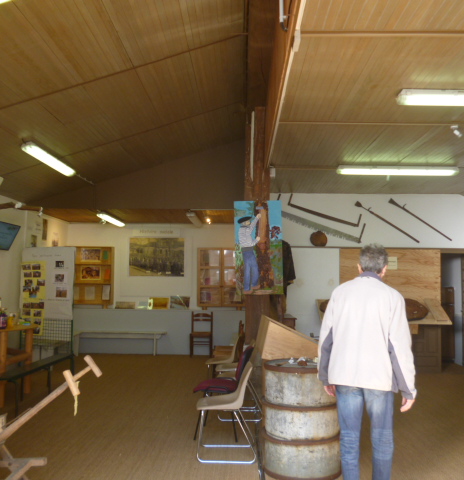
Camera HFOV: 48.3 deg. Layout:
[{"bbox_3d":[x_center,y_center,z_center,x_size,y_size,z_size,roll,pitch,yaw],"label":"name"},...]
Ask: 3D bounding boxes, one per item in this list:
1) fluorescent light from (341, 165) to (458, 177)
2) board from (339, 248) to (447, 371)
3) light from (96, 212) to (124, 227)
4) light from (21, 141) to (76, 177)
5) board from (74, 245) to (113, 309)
[{"bbox_3d":[2.072,-0.858,6.458,1.480,0.100,0.150,0,-4,2],"label":"fluorescent light"},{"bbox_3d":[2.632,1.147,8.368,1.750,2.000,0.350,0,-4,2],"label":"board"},{"bbox_3d":[-2.082,-0.351,8.958,0.150,0.100,1.500,0,-4,2],"label":"light"},{"bbox_3d":[-2.126,-0.913,6.108,0.150,0.100,1.450,0,-4,2],"label":"light"},{"bbox_3d":[-2.793,0.740,10.143,0.930,1.200,0.260,0,-4,2],"label":"board"}]

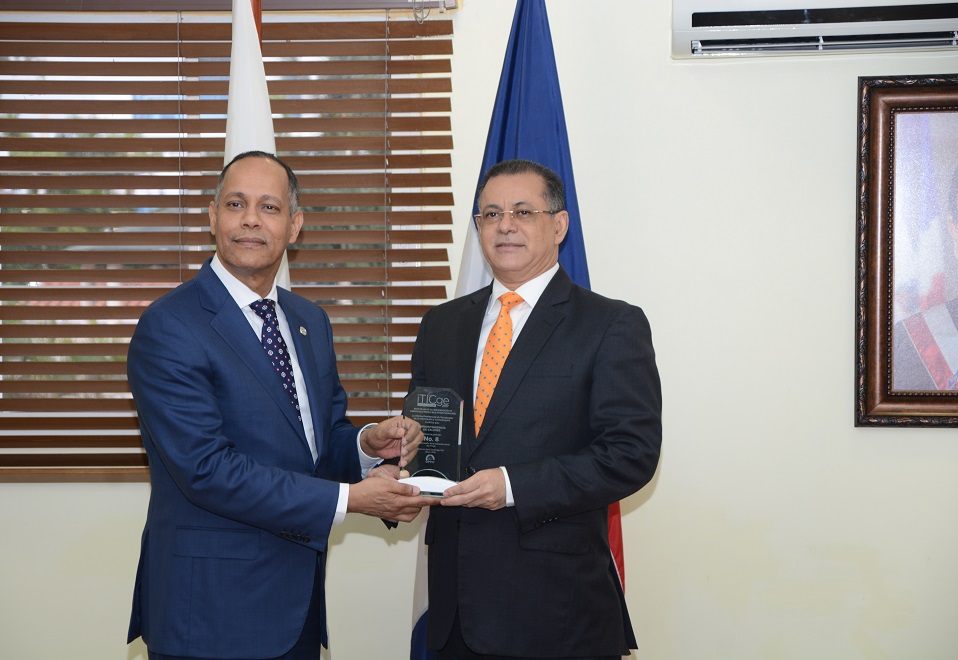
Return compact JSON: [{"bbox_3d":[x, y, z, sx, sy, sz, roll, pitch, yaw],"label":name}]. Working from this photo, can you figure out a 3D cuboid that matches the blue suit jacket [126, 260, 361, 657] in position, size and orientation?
[{"bbox_3d":[-0.445,0.251,4.990,0.550,0.780,0.430,-2,3,-44],"label":"blue suit jacket"}]

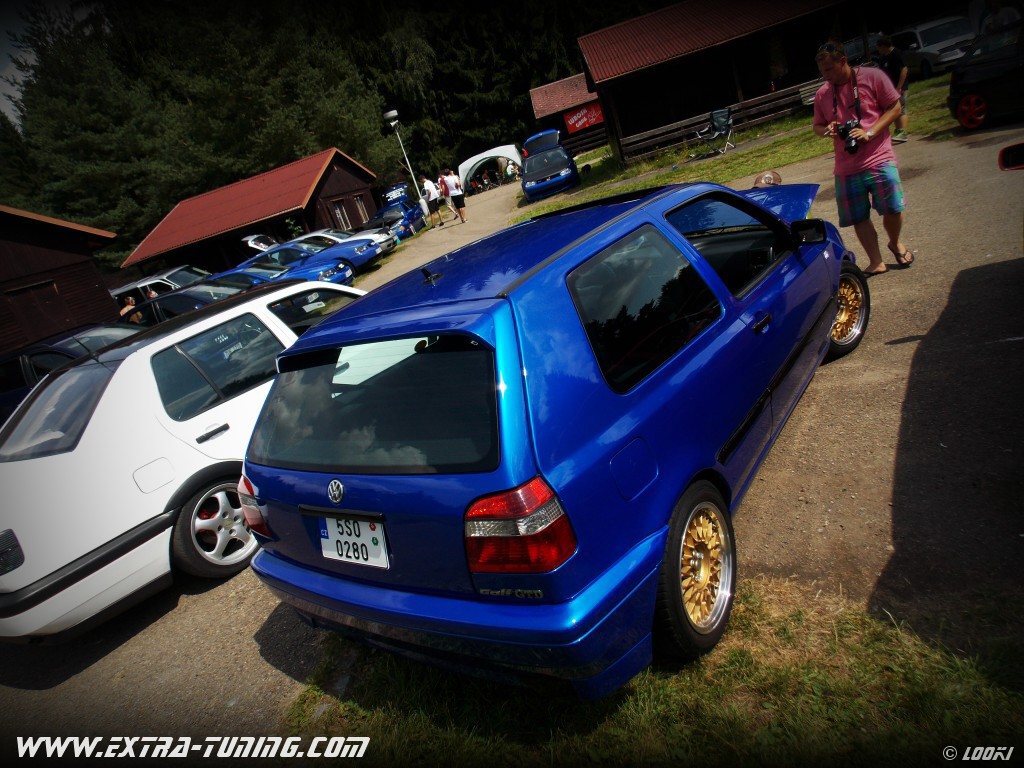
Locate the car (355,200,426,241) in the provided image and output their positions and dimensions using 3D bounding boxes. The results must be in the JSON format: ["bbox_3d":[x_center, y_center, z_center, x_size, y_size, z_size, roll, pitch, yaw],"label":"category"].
[{"bbox_3d":[-4.550,-6.133,25.670,1.700,1.420,4.000,-15,18,10],"label":"car"}]

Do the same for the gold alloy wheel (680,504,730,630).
[{"bbox_3d":[0.583,0.602,2.268,0.170,0.425,0.425,-3,23,39],"label":"gold alloy wheel"}]

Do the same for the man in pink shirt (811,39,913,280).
[{"bbox_3d":[2.624,-1.665,5.101,0.450,1.730,0.580,-32,22,-37],"label":"man in pink shirt"}]

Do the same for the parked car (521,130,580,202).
[{"bbox_3d":[1.115,-6.804,21.238,1.700,1.900,4.000,-15,18,10],"label":"parked car"}]

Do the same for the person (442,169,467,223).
[{"bbox_3d":[-1.928,-6.239,22.637,0.520,1.770,0.420,-19,17,-4],"label":"person"}]

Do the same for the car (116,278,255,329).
[{"bbox_3d":[-6.946,-1.524,15.260,4.100,1.400,1.700,-13,18,16],"label":"car"}]

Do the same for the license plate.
[{"bbox_3d":[-0.499,0.486,2.122,0.320,0.152,0.015,-3,5,39],"label":"license plate"}]

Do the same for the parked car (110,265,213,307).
[{"bbox_3d":[-9.828,-2.655,20.605,4.300,1.520,1.720,-12,19,20],"label":"parked car"}]

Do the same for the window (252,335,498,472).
[{"bbox_3d":[-0.490,0.079,2.184,1.200,0.400,0.090,-3,-15,39],"label":"window"}]

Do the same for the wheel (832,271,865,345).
[{"bbox_3d":[1.945,-0.449,4.110,0.425,0.425,0.170,-29,21,-32],"label":"wheel"}]

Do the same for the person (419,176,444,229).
[{"bbox_3d":[-2.741,-6.102,22.849,0.420,1.770,0.520,2,26,47],"label":"person"}]

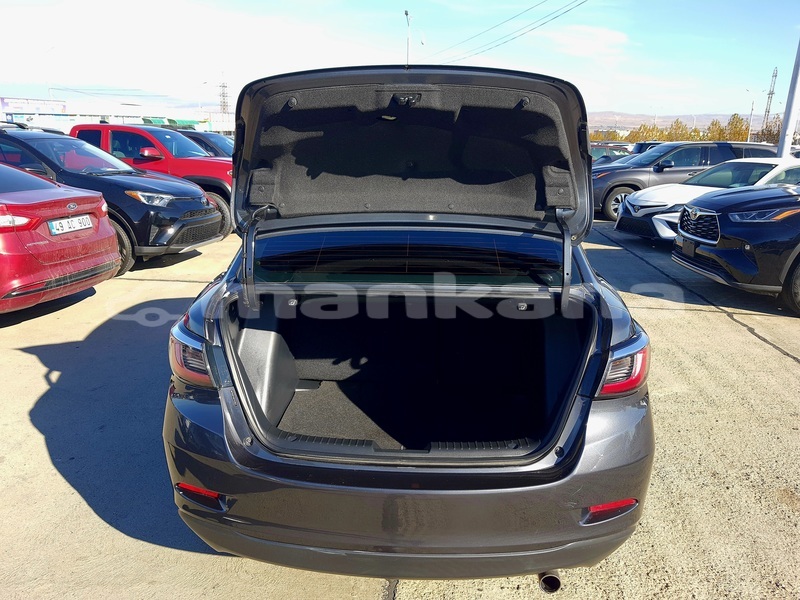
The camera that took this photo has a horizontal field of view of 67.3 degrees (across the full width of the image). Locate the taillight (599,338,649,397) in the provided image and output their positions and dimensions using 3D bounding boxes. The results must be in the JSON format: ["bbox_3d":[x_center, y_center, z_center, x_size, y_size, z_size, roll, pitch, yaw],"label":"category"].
[{"bbox_3d":[0.728,0.202,2.037,0.195,0.170,0.210,-1,16,-6],"label":"taillight"}]

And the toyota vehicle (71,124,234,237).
[{"bbox_3d":[-4.643,-2.285,10.780,5.050,1.790,1.880,3,16,8],"label":"toyota vehicle"}]

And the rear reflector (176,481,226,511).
[{"bbox_3d":[-0.689,0.666,2.068,0.190,0.053,0.055,7,18,22],"label":"rear reflector"}]

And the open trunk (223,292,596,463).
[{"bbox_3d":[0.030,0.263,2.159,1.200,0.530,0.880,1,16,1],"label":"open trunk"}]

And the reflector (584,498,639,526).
[{"bbox_3d":[0.691,0.695,1.995,0.195,0.053,0.055,-5,17,-16],"label":"reflector"}]

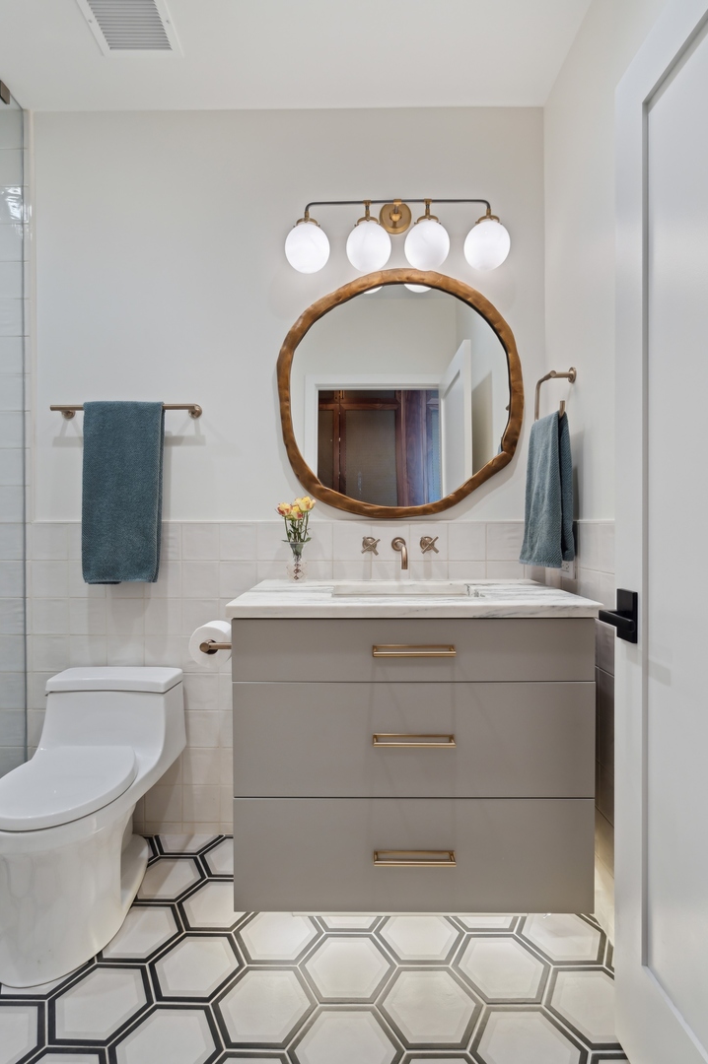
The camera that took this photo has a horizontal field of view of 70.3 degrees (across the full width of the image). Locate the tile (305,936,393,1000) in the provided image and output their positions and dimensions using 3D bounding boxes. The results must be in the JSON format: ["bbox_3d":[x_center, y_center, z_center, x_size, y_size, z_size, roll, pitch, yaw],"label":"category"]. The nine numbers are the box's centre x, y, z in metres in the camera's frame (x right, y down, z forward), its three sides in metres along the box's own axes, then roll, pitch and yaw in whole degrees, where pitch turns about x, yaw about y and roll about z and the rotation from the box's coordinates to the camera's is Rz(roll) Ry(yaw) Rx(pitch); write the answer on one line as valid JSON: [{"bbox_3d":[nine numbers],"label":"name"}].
[{"bbox_3d":[-0.014,1.113,1.283,0.250,0.010,0.212,0,1,0],"label":"tile"}]

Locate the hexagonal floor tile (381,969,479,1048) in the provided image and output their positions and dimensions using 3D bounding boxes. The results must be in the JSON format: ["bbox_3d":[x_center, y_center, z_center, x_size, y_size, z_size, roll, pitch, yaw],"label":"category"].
[{"bbox_3d":[0.179,1.115,1.179,0.250,0.010,0.212,0,1,0],"label":"hexagonal floor tile"}]

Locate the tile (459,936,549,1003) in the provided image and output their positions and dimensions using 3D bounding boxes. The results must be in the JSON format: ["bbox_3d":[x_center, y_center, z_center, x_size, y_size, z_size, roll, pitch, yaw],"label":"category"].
[{"bbox_3d":[0.355,1.054,1.211,0.218,0.010,0.184,0,1,0],"label":"tile"}]

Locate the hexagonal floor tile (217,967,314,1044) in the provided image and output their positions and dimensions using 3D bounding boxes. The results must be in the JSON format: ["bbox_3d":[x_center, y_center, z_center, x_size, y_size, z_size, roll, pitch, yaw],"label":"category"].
[{"bbox_3d":[-0.198,1.056,1.118,0.218,0.010,0.184,0,1,0],"label":"hexagonal floor tile"}]

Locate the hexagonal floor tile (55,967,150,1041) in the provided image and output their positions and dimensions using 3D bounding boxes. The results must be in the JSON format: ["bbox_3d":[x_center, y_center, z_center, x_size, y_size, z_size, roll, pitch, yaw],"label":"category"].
[{"bbox_3d":[-0.565,1.055,1.121,0.218,0.010,0.184,0,1,0],"label":"hexagonal floor tile"}]

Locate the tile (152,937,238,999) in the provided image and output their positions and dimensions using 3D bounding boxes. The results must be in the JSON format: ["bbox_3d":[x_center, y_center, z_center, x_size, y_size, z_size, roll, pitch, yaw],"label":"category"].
[{"bbox_3d":[-0.384,1.066,1.231,0.210,0.010,0.178,0,0,0],"label":"tile"}]

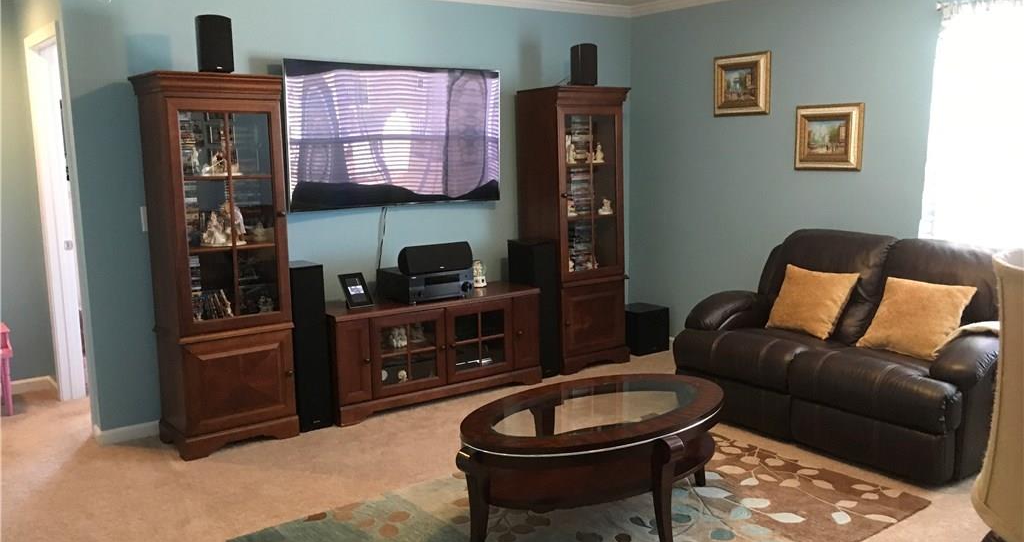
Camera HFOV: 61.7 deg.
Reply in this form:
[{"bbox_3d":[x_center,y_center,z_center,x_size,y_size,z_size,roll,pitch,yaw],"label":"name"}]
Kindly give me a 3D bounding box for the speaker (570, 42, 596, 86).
[{"bbox_3d":[0.462,-1.327,5.613,0.160,0.269,0.164,-6,10,-31],"label":"speaker"}]

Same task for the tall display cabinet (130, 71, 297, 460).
[{"bbox_3d":[-1.499,-0.045,4.388,0.615,1.851,0.456,-7,11,-37],"label":"tall display cabinet"}]

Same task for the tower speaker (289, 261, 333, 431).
[{"bbox_3d":[-1.135,0.401,4.662,0.188,0.880,0.253,-7,11,-36],"label":"tower speaker"}]

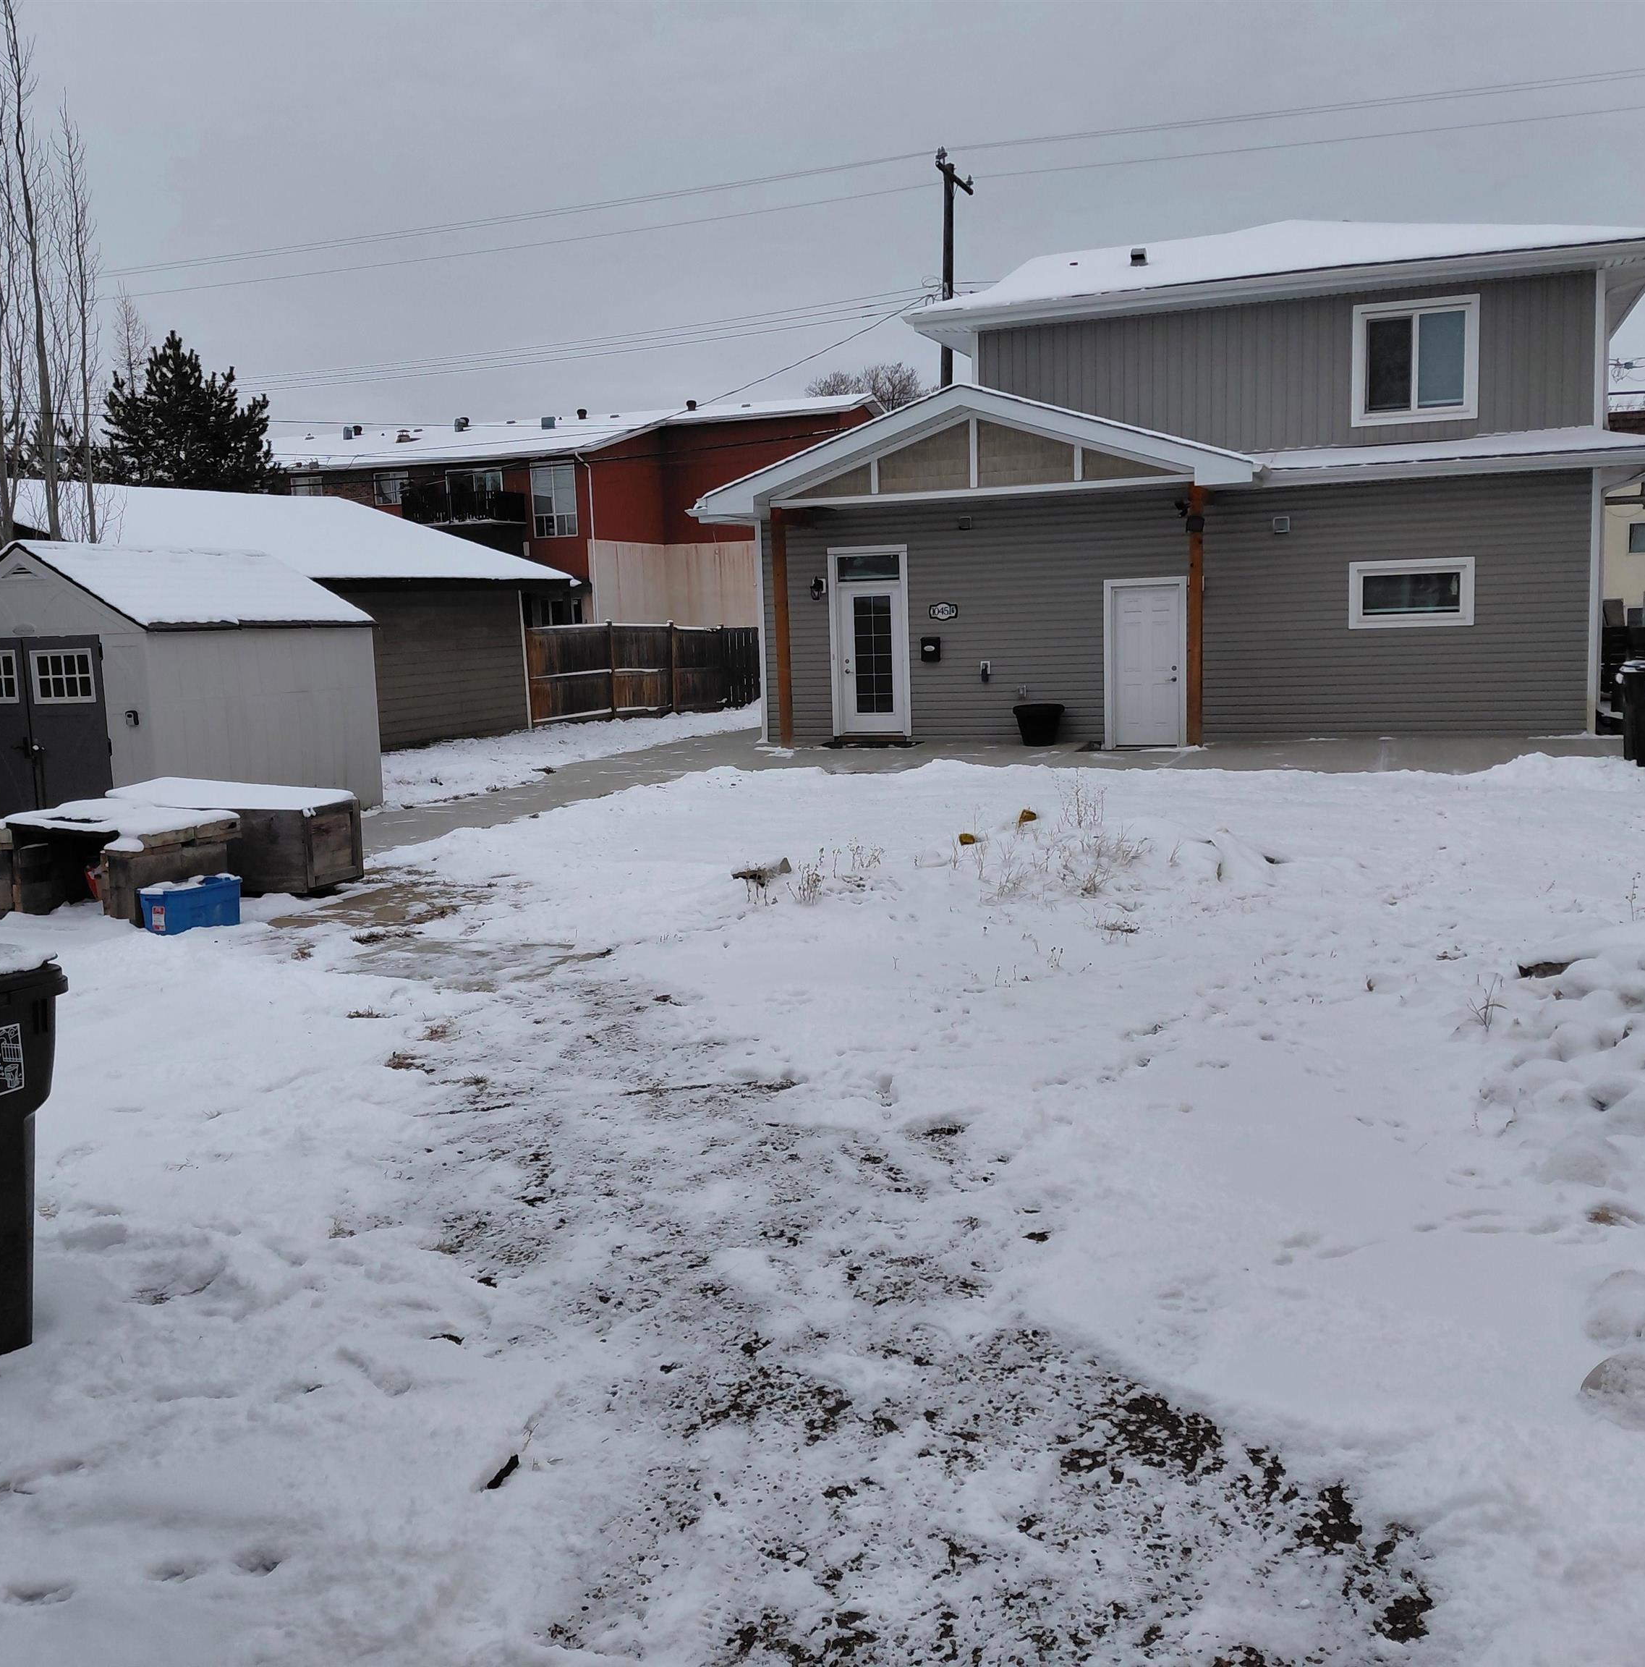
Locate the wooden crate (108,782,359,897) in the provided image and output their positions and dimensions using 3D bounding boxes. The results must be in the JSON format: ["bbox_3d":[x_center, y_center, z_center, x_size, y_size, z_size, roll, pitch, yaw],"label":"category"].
[{"bbox_3d":[-4.229,0.031,11.679,1.762,0.627,0.720,1,8,22],"label":"wooden crate"}]

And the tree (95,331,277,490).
[{"bbox_3d":[-15.114,-7.353,38.562,4.600,9.170,4.600,-2,7,0],"label":"tree"}]

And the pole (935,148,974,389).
[{"bbox_3d":[2.713,-8.002,32.109,0.320,10.817,2.200,1,8,22],"label":"pole"}]

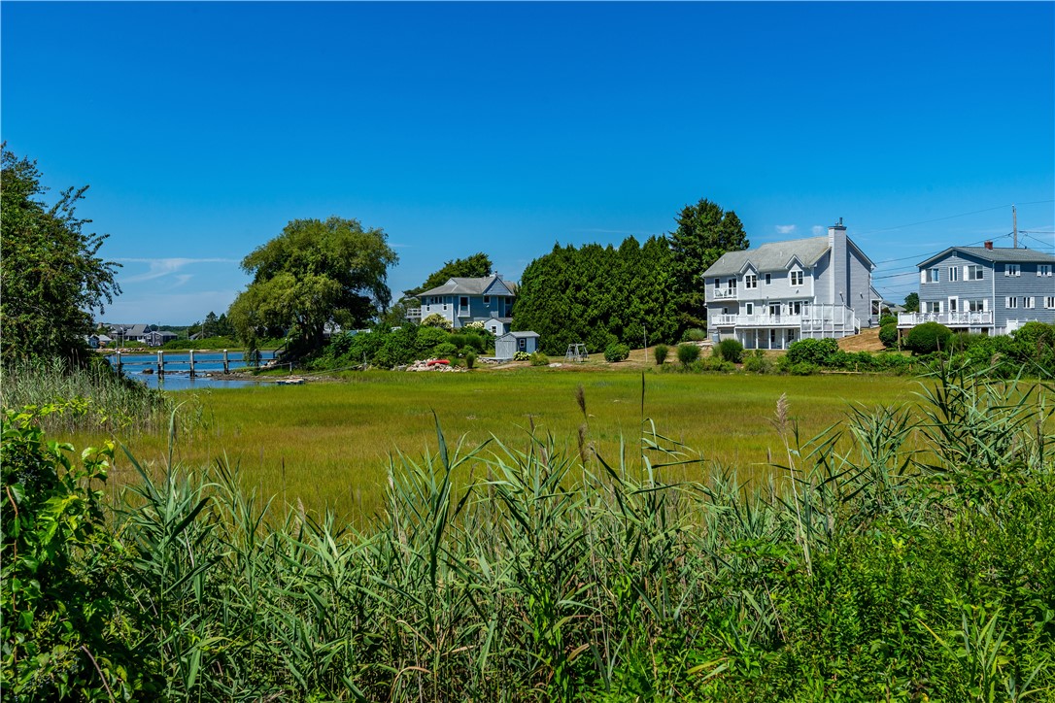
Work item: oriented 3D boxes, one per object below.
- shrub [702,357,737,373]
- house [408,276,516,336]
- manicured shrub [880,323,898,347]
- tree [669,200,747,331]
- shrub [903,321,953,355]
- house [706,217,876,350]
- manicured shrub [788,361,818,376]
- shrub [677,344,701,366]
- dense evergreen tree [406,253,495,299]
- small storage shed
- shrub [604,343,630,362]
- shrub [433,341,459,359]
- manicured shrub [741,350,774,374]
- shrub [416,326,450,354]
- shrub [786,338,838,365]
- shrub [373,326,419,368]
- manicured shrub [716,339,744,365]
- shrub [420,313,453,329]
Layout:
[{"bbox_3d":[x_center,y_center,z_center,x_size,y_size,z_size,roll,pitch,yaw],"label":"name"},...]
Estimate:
[{"bbox_3d":[15.152,1.112,81.000,2.750,1.250,2.200,0,1,0],"label":"shrub"},{"bbox_3d":[-7.048,-5.157,121.000,10.500,7.400,10.000,0,1,-29],"label":"house"},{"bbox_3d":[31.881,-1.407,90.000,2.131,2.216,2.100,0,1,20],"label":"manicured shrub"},{"bbox_3d":[20.844,-9.220,118.000,9.200,16.800,9.200,0,1,0],"label":"tree"},{"bbox_3d":[30.475,-0.997,78.000,3.700,2.700,3.500,0,1,0],"label":"shrub"},{"bbox_3d":[26.225,-6.585,106.675,9.600,12.450,17.600,-1,1,-28],"label":"house"},{"bbox_3d":[19.870,1.227,74.000,2.243,0.981,1.700,0,1,15],"label":"manicured shrub"},{"bbox_3d":[13.637,0.288,87.000,1.978,1.813,1.900,0,1,9],"label":"shrub"},{"bbox_3d":[-10.522,-8.104,138.000,12.025,10.326,9.500,-1,1,-4],"label":"dense evergreen tree"},{"bbox_3d":[-0.909,-0.622,101.000,2.700,2.750,3.100,0,1,43],"label":"small storage shed"},{"bbox_3d":[8.411,0.045,96.000,2.350,1.850,2.300,0,1,0],"label":"shrub"},{"bbox_3d":[-7.843,-0.046,98.000,2.599,1.671,2.200,-1,1,-5],"label":"shrub"},{"bbox_3d":[18.446,0.815,82.000,2.500,1.900,2.300,0,1,0],"label":"manicured shrub"},{"bbox_3d":[-9.327,-1.100,101.000,3.252,2.679,2.900,-1,1,-5],"label":"shrub"},{"bbox_3d":[22.795,0.078,82.000,4.349,2.252,3.400,0,1,16],"label":"shrub"},{"bbox_3d":[-12.064,-0.401,94.000,4.100,3.750,3.800,0,1,0],"label":"shrub"},{"bbox_3d":[16.983,-0.041,86.000,2.400,2.150,2.300,0,1,0],"label":"manicured shrub"},{"bbox_3d":[-10.025,-3.236,112.000,3.395,1.909,2.800,-1,1,-5],"label":"shrub"}]

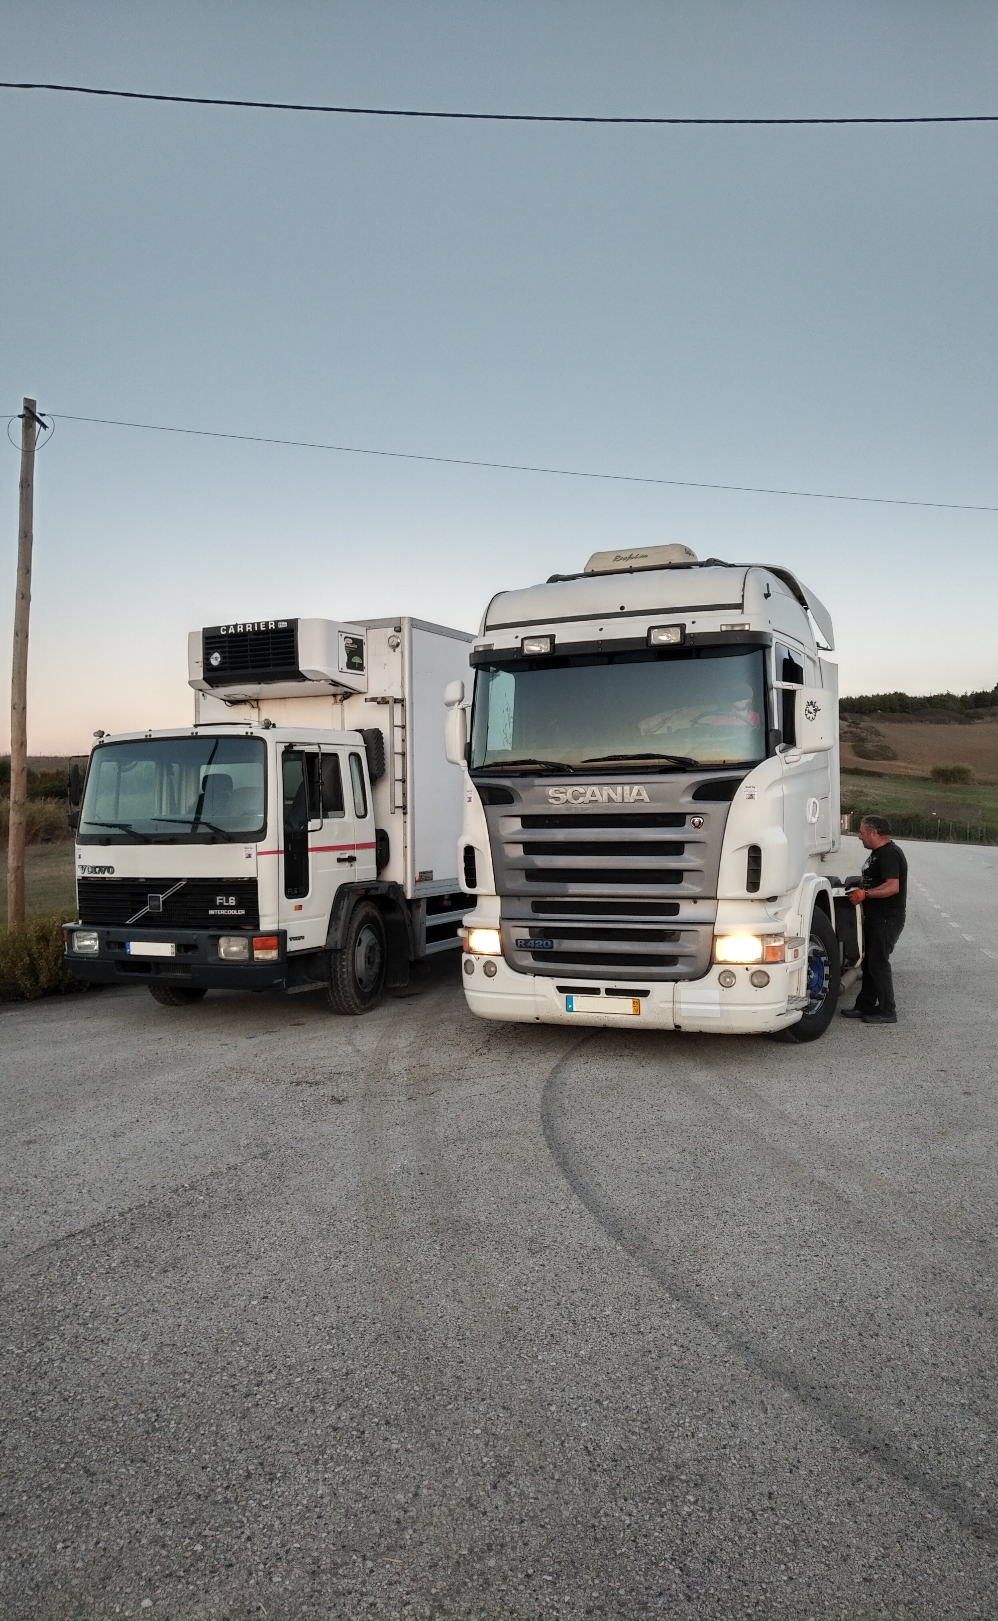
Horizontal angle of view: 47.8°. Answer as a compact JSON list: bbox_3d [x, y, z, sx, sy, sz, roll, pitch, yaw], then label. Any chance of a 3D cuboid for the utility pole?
[{"bbox_3d":[-6.260,-1.772,14.800,0.250,7.265,0.250,1,0,0],"label":"utility pole"}]

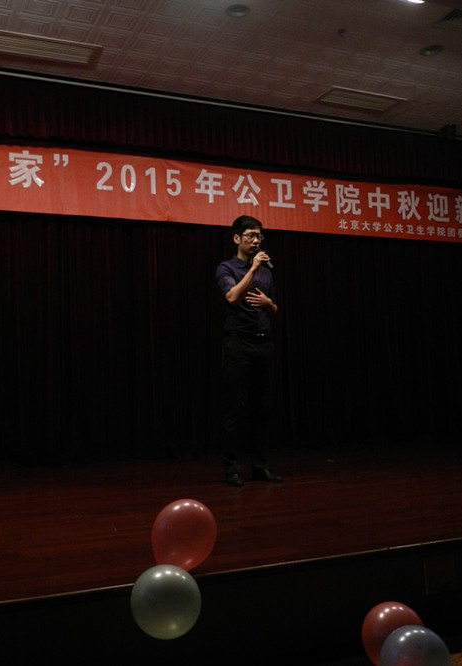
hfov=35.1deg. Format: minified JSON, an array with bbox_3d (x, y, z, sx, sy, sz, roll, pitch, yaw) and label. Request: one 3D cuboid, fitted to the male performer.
[{"bbox_3d":[0.107,0.094,4.739,0.460,1.740,0.400,2,-7,-37],"label":"male performer"}]

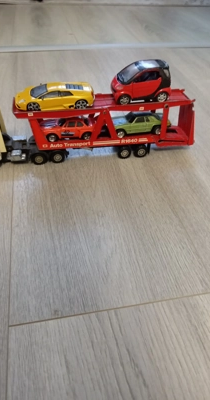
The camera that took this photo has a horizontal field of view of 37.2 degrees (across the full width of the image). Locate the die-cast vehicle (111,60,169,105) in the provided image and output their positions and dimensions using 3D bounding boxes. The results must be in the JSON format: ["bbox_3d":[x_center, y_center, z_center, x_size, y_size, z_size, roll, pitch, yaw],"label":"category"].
[{"bbox_3d":[0.045,-0.163,0.426,0.073,0.045,0.045,-6,42,-10],"label":"die-cast vehicle"}]

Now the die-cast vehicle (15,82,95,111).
[{"bbox_3d":[-0.067,-0.141,0.414,0.104,0.026,0.047,-6,42,-10],"label":"die-cast vehicle"}]

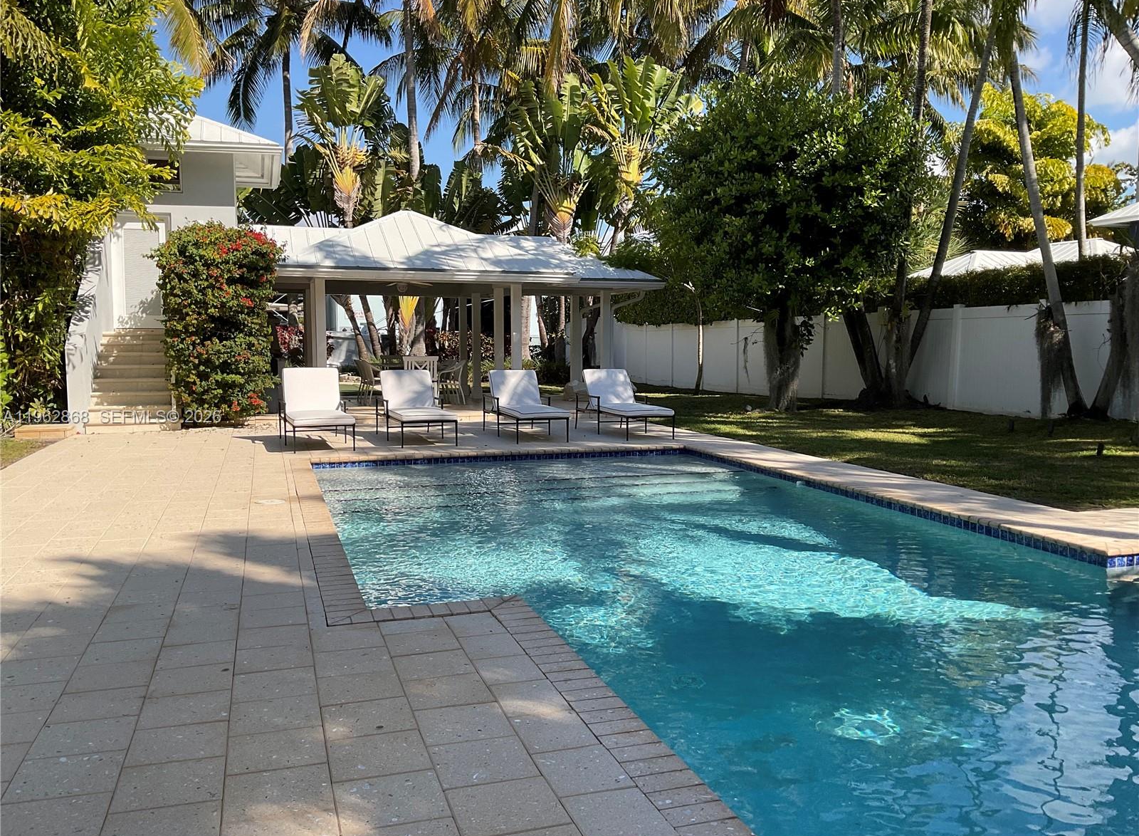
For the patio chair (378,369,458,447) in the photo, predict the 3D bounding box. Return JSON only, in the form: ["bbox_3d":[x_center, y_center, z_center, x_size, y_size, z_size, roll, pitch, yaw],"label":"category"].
[{"bbox_3d":[-2.054,-0.178,12.715,0.763,0.940,1.887,-2,5,-20],"label":"patio chair"}]

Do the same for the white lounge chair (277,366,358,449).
[{"bbox_3d":[-3.224,-0.132,12.123,0.763,0.940,1.887,-2,5,-21],"label":"white lounge chair"}]

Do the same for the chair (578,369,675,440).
[{"bbox_3d":[0.764,-0.243,13.566,0.763,0.940,1.887,-2,5,-20],"label":"chair"}]

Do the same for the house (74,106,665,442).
[{"bbox_3d":[-3.715,-2.934,17.961,10.257,5.589,6.838,-1,5,-18],"label":"house"}]

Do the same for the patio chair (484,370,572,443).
[{"bbox_3d":[-0.623,-0.218,13.240,0.763,0.940,1.887,-1,5,-18],"label":"patio chair"}]

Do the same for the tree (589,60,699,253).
[{"bbox_3d":[2.148,-5.804,28.387,2.800,9.453,2.700,-1,5,-18],"label":"tree"}]

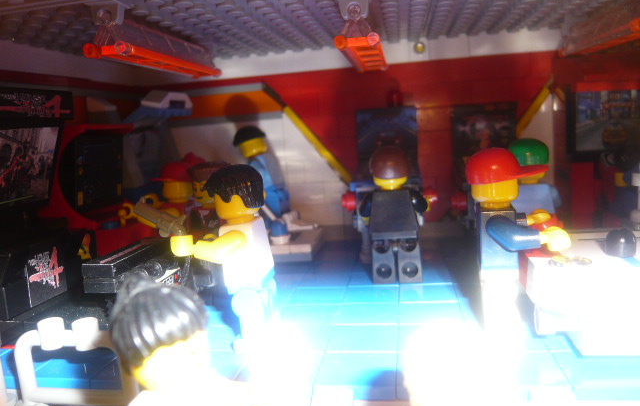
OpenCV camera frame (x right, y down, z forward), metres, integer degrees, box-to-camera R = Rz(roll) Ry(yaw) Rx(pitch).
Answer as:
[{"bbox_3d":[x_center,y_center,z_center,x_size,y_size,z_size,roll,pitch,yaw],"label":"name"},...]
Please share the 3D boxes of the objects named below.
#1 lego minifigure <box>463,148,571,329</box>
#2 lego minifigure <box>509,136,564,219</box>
[{"bbox_3d":[0.047,0.008,0.123,0.021,0.043,0.024,-3,8,12],"label":"lego minifigure"},{"bbox_3d":[0.065,0.001,0.161,0.024,0.042,0.016,-3,8,13],"label":"lego minifigure"}]

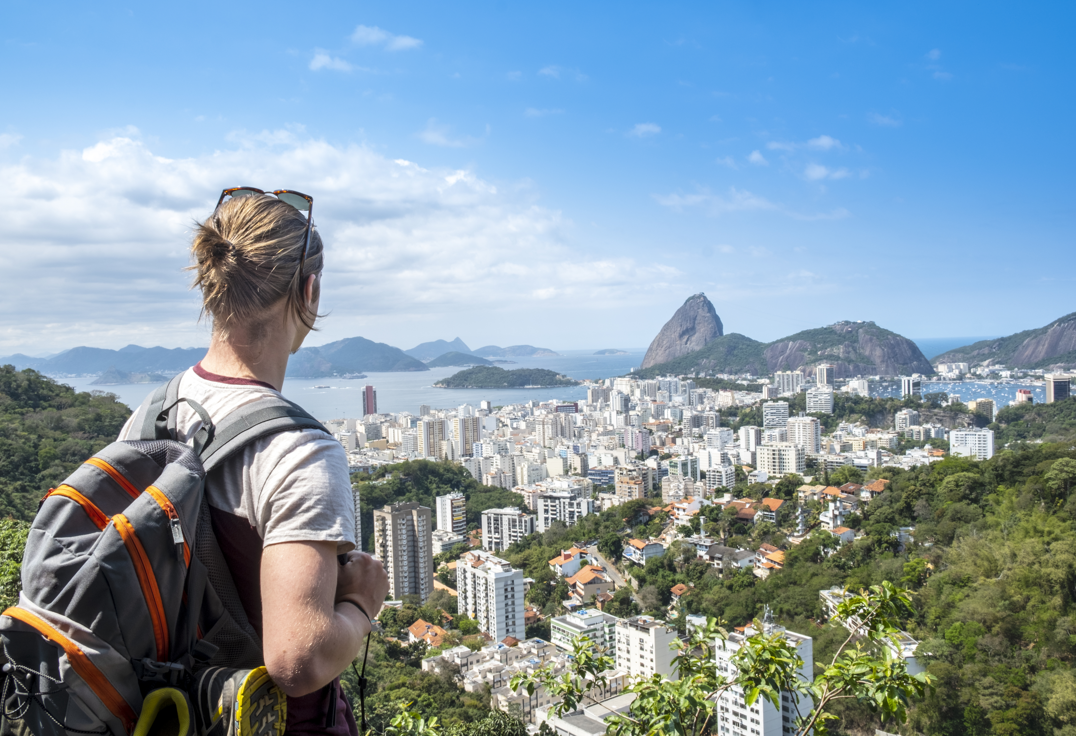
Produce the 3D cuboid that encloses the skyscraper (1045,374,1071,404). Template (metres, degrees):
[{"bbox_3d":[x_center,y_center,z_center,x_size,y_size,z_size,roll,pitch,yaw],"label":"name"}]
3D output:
[{"bbox_3d":[948.540,49.310,1563.050,27.500,77.500,42.000,-2,2,14],"label":"skyscraper"}]

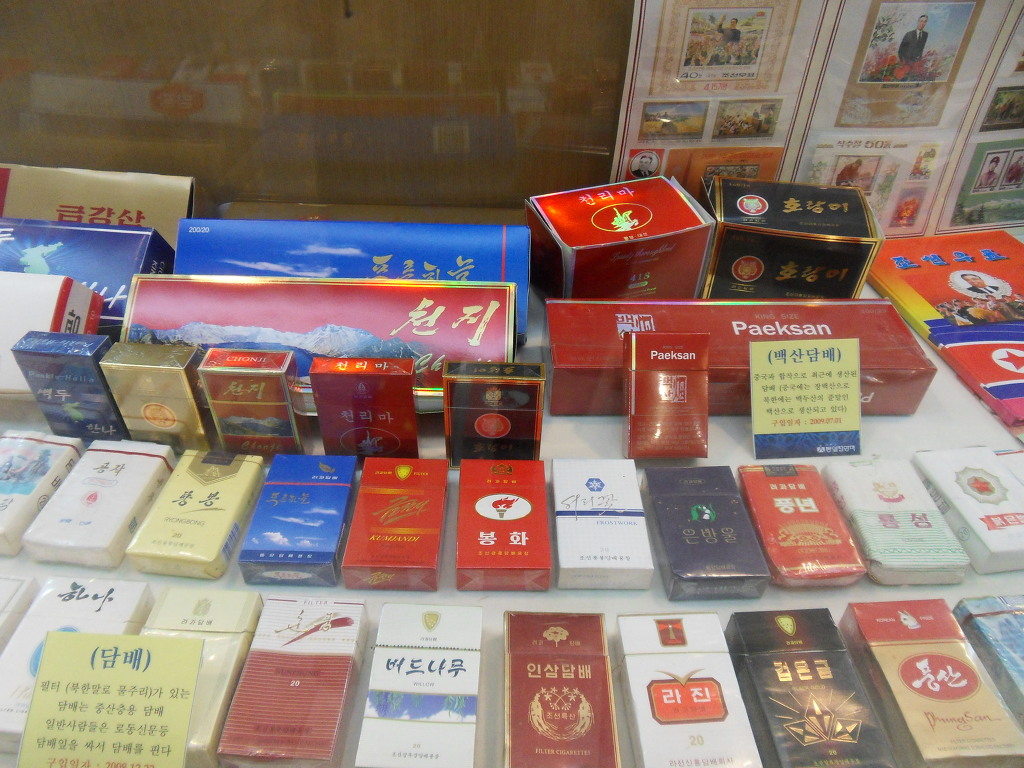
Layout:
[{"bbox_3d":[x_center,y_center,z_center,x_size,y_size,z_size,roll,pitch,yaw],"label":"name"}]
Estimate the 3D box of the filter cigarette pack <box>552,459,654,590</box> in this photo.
[{"bbox_3d":[0.056,0.089,0.459,0.056,0.022,0.087,0,41,-1],"label":"filter cigarette pack"}]

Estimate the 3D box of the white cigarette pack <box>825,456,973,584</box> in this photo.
[{"bbox_3d":[0.242,0.088,0.461,0.059,0.022,0.081,0,41,-2],"label":"white cigarette pack"}]

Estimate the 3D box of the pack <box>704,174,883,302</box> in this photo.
[{"bbox_3d":[0.230,-0.105,0.619,0.123,0.110,0.086,7,42,7],"label":"pack"}]

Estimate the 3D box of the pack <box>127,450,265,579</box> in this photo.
[{"bbox_3d":[-0.199,0.083,0.459,0.055,0.022,0.083,4,41,3],"label":"pack"}]

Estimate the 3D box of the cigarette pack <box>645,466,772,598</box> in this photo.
[{"bbox_3d":[0.121,0.093,0.455,0.057,0.023,0.086,-1,41,-3],"label":"cigarette pack"}]

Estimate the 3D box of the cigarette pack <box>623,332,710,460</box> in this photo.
[{"bbox_3d":[0.109,0.008,0.502,0.055,0.087,0.022,0,4,-3],"label":"cigarette pack"}]

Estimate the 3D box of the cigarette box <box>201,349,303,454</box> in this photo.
[{"bbox_3d":[-0.172,0.018,0.485,0.054,0.087,0.022,2,41,1],"label":"cigarette box"}]

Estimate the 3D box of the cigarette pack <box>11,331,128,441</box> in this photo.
[{"bbox_3d":[-0.293,0.007,0.486,0.053,0.085,0.021,4,39,3],"label":"cigarette pack"}]

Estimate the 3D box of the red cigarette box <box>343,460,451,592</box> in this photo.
[{"bbox_3d":[-0.071,0.087,0.451,0.055,0.022,0.086,1,41,0],"label":"red cigarette box"}]

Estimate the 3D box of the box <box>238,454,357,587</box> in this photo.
[{"bbox_3d":[-0.131,0.084,0.451,0.055,0.022,0.085,1,41,-1],"label":"box"}]

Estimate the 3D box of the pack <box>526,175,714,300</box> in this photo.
[{"bbox_3d":[0.093,-0.117,0.643,0.132,0.087,0.089,-13,43,-17],"label":"pack"}]

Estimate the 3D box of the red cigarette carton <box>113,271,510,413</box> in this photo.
[{"bbox_3d":[-0.139,-0.028,0.533,0.282,0.046,0.089,1,71,-1],"label":"red cigarette carton"}]

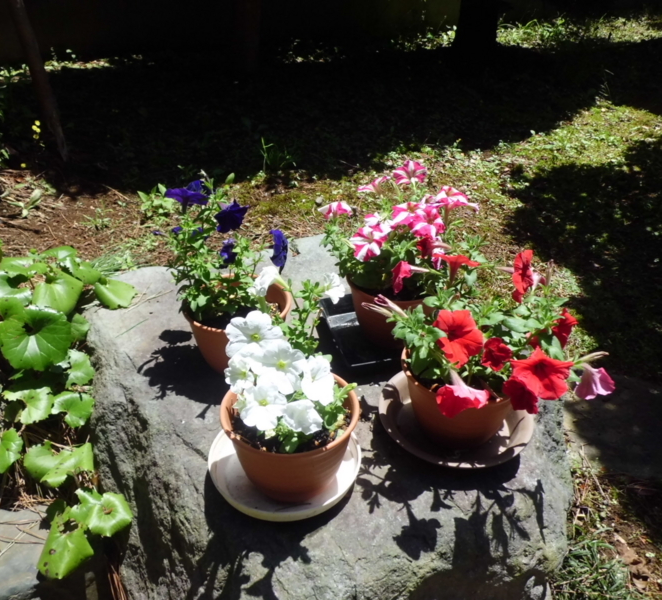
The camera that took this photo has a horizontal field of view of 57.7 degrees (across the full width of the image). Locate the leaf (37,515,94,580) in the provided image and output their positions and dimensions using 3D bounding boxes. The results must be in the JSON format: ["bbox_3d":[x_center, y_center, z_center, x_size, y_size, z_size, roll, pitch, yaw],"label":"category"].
[{"bbox_3d":[-0.352,0.329,0.800,0.069,0.028,0.082,7,51,-11],"label":"leaf"}]

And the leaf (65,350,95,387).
[{"bbox_3d":[-0.406,0.111,0.975,0.046,0.018,0.059,4,60,-14],"label":"leaf"}]

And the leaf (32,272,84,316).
[{"bbox_3d":[-0.486,-0.010,1.067,0.093,0.028,0.085,0,61,0],"label":"leaf"}]

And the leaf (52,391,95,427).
[{"bbox_3d":[-0.413,0.174,0.965,0.068,0.027,0.060,0,47,0],"label":"leaf"}]

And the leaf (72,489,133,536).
[{"bbox_3d":[-0.344,0.318,0.900,0.092,0.030,0.085,1,31,0],"label":"leaf"}]

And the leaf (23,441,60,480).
[{"bbox_3d":[-0.428,0.237,0.890,0.045,0.020,0.059,23,52,-2],"label":"leaf"}]

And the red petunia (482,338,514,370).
[{"bbox_3d":[0.220,0.072,0.795,0.041,0.041,0.032,6,6,11],"label":"red petunia"}]

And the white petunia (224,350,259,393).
[{"bbox_3d":[-0.102,0.084,0.685,0.047,0.050,0.035,18,15,28],"label":"white petunia"}]

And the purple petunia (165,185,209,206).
[{"bbox_3d":[-0.221,-0.161,0.925,0.066,0.031,0.056,0,-14,0],"label":"purple petunia"}]

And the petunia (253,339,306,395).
[{"bbox_3d":[-0.060,0.077,0.695,0.059,0.062,0.034,-3,21,-5],"label":"petunia"}]

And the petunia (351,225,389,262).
[{"bbox_3d":[0.064,-0.092,0.980,0.061,0.035,0.060,8,74,11],"label":"petunia"}]

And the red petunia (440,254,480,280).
[{"bbox_3d":[0.177,-0.045,0.830,0.056,0.038,0.055,6,32,-4],"label":"red petunia"}]

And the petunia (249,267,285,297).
[{"bbox_3d":[-0.084,-0.023,0.785,0.042,0.040,0.050,-25,36,-9],"label":"petunia"}]

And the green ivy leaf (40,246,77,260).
[{"bbox_3d":[-0.581,-0.097,1.280,0.078,0.030,0.065,0,37,0],"label":"green ivy leaf"}]

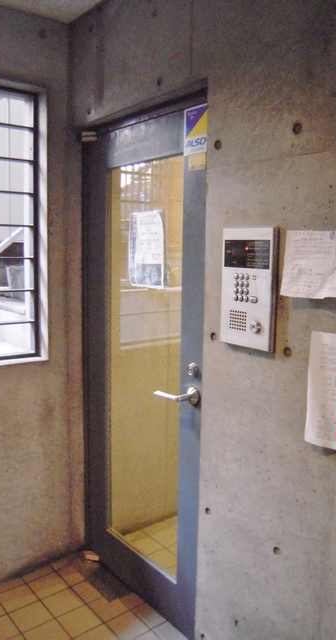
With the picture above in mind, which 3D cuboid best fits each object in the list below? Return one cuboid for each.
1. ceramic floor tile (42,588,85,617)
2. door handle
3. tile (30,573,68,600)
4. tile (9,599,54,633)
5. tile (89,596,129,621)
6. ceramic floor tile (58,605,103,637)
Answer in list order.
[{"bbox_3d":[-0.451,1.220,2.228,0.139,0.010,0.139,-5,9,-38],"label":"ceramic floor tile"},{"bbox_3d":[0.041,0.277,1.890,0.080,0.064,0.150,-5,10,-39],"label":"door handle"},{"bbox_3d":[-0.540,1.204,2.340,0.139,0.010,0.139,-5,9,-38],"label":"tile"},{"bbox_3d":[-0.564,1.230,2.139,0.139,0.010,0.139,-5,9,-38],"label":"tile"},{"bbox_3d":[-0.252,1.227,2.202,0.139,0.010,0.139,-5,9,-38],"label":"tile"},{"bbox_3d":[-0.362,1.236,2.116,0.139,0.010,0.139,-5,9,-38],"label":"ceramic floor tile"}]

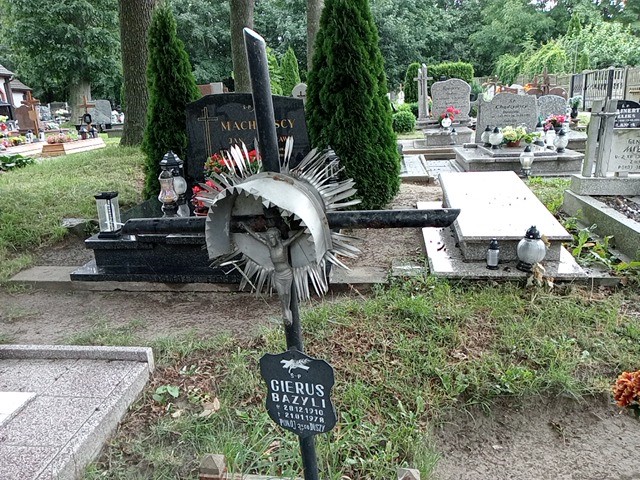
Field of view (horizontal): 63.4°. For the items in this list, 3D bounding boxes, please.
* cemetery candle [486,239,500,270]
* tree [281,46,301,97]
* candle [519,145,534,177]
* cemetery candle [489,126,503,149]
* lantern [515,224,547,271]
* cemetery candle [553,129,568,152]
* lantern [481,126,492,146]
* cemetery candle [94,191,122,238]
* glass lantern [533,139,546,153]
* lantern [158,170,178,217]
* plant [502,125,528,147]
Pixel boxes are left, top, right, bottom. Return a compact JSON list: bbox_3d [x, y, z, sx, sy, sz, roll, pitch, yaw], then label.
[{"bbox_3d":[1.180,0.094,3.520,0.078,0.211,0.078,0,18,0],"label":"cemetery candle"},{"bbox_3d":[-0.735,-3.838,13.000,0.620,1.950,0.620,0,18,0],"label":"tree"},{"bbox_3d":[2.570,-0.966,6.400,0.150,0.390,0.150,0,18,0],"label":"candle"},{"bbox_3d":[2.337,-1.345,6.850,0.180,0.280,0.180,0,18,0],"label":"cemetery candle"},{"bbox_3d":[1.433,0.055,3.500,0.188,0.308,0.188,0,18,0],"label":"lantern"},{"bbox_3d":[3.127,-1.284,6.700,0.185,0.300,0.185,0,18,0],"label":"cemetery candle"},{"bbox_3d":[2.263,-1.392,6.950,0.182,0.283,0.182,0,18,0],"label":"lantern"},{"bbox_3d":[-1.473,-0.172,3.600,0.130,0.305,0.130,3,18,10],"label":"cemetery candle"},{"bbox_3d":[2.861,-1.229,6.750,0.140,0.165,0.140,0,18,0],"label":"glass lantern"},{"bbox_3d":[-1.154,-0.353,3.950,0.145,0.365,0.145,0,18,0],"label":"lantern"},{"bbox_3d":[2.612,-1.385,6.950,0.320,0.260,0.290,0,18,0],"label":"plant"}]

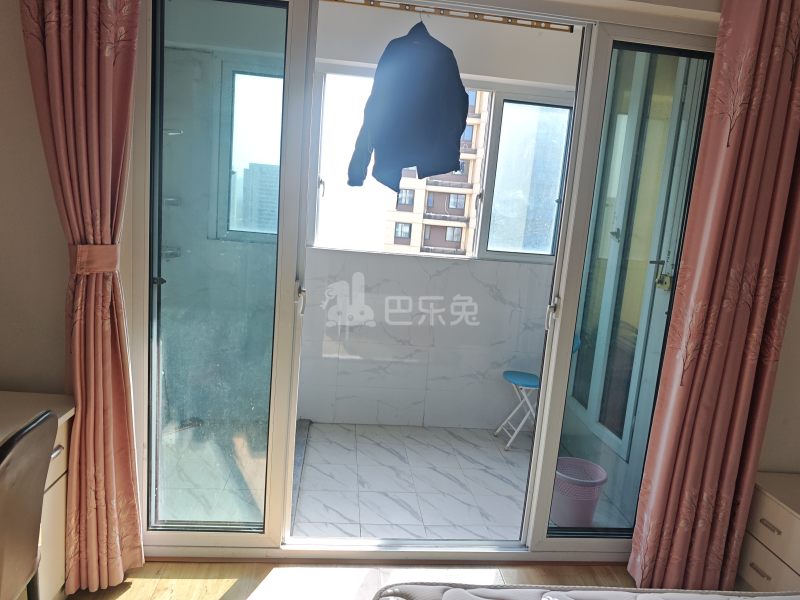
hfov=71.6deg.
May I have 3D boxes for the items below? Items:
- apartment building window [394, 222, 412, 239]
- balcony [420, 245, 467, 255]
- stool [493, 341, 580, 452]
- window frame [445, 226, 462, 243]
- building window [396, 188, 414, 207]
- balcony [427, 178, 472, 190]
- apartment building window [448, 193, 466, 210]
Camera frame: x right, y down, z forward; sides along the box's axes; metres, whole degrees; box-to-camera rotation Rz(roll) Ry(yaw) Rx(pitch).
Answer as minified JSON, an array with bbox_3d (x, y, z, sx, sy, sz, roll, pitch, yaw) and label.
[{"bbox_3d":[0.312,-6.202,49.500,1.470,1.320,0.150,5,9,-3],"label":"apartment building window"},{"bbox_3d":[3.881,-4.398,49.015,3.950,0.620,1.100,4,9,-6],"label":"balcony"},{"bbox_3d":[0.893,0.583,3.609,0.455,0.776,0.320,4,9,-6],"label":"stool"},{"bbox_3d":[4.852,-5.892,49.753,1.460,1.300,0.150,4,9,-6],"label":"window frame"},{"bbox_3d":[0.497,-8.779,47.527,1.480,1.320,0.150,4,9,-6],"label":"building window"},{"bbox_3d":[4.341,-10.020,48.095,3.950,0.650,1.100,4,9,-6],"label":"balcony"},{"bbox_3d":[5.214,-8.932,50.300,1.470,1.420,0.150,5,9,-3],"label":"apartment building window"}]

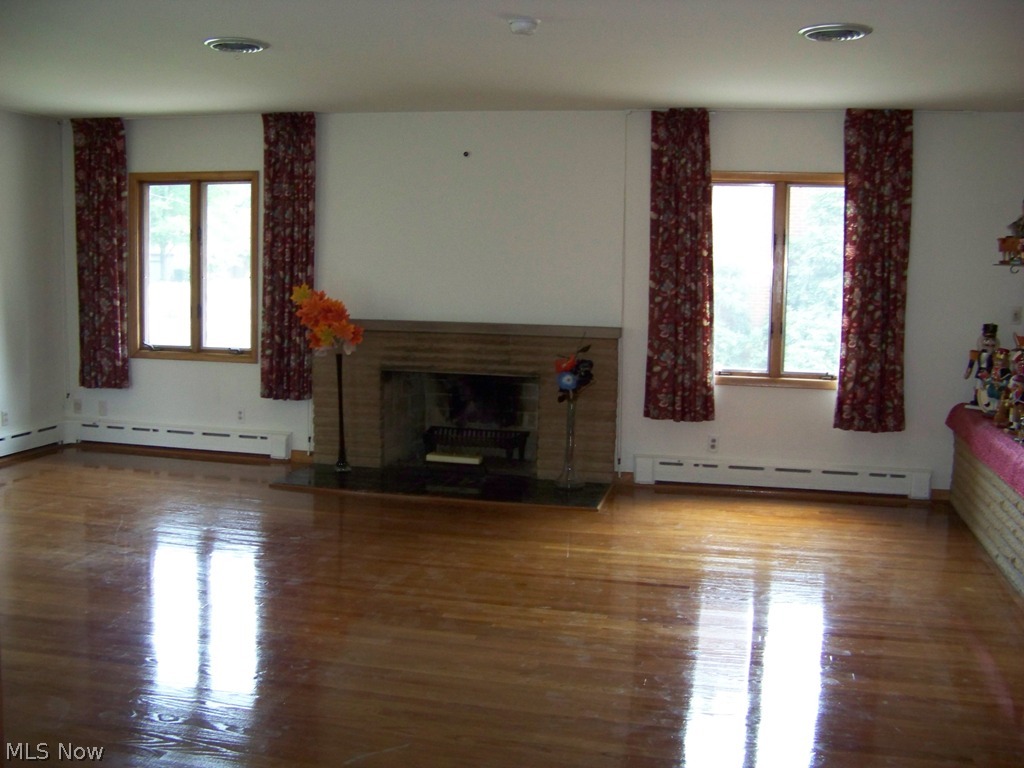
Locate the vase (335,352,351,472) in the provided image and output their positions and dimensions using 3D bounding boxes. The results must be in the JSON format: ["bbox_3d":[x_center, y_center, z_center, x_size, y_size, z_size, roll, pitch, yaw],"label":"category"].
[{"bbox_3d":[-1.127,0.189,7.093,0.120,0.786,0.120,2,6,11],"label":"vase"}]

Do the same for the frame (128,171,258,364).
[{"bbox_3d":[-2.269,-0.839,7.640,1.008,1.346,0.100,2,6,11],"label":"frame"}]

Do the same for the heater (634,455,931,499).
[{"bbox_3d":[1.730,0.595,6.911,1.851,0.200,0.080,2,6,11],"label":"heater"}]

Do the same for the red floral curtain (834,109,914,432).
[{"bbox_3d":[2.270,-0.696,6.635,0.462,1.988,0.110,2,6,11],"label":"red floral curtain"}]

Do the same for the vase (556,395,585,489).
[{"bbox_3d":[0.383,0.364,6.772,0.170,0.572,0.170,2,6,11],"label":"vase"}]

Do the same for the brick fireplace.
[{"bbox_3d":[-0.314,0.080,7.378,2.135,1.016,0.400,2,6,11],"label":"brick fireplace"}]

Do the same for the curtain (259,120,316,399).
[{"bbox_3d":[-1.557,-0.873,7.399,0.403,1.981,0.110,2,6,11],"label":"curtain"}]

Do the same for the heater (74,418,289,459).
[{"bbox_3d":[-2.435,0.415,7.744,1.715,0.200,0.080,2,6,11],"label":"heater"}]

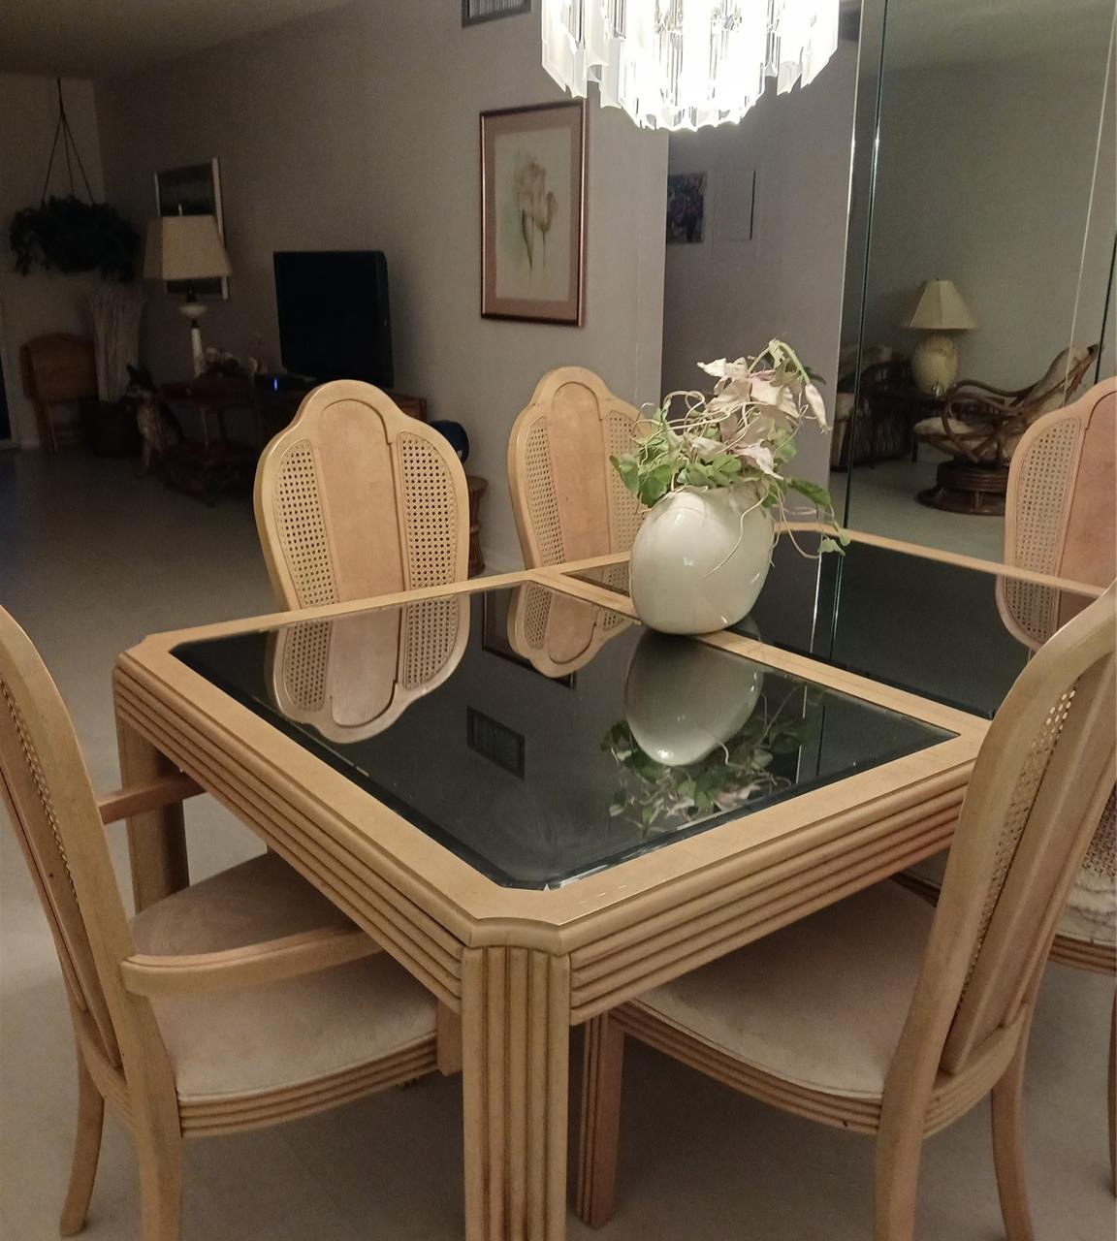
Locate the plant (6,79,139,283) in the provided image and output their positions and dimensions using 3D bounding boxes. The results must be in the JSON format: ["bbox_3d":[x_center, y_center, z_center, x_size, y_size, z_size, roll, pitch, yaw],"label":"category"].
[{"bbox_3d":[-3.113,-2.796,7.409,0.830,1.220,0.720,-6,18,-21],"label":"plant"}]

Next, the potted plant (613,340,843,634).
[{"bbox_3d":[0.264,-0.203,1.813,0.365,0.457,0.310,3,17,7],"label":"potted plant"}]

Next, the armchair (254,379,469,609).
[{"bbox_3d":[-0.217,0.150,2.074,0.500,1.100,0.600,-13,22,-39],"label":"armchair"}]

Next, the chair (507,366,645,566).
[{"bbox_3d":[0.195,0.040,2.458,0.500,1.100,0.600,-14,22,-39],"label":"chair"}]

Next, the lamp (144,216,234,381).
[{"bbox_3d":[-2.087,-1.825,6.577,0.390,0.910,0.360,-12,21,-37],"label":"lamp"}]

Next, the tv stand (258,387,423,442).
[{"bbox_3d":[-1.078,-0.766,5.733,0.420,0.690,0.980,-12,21,-37],"label":"tv stand"}]

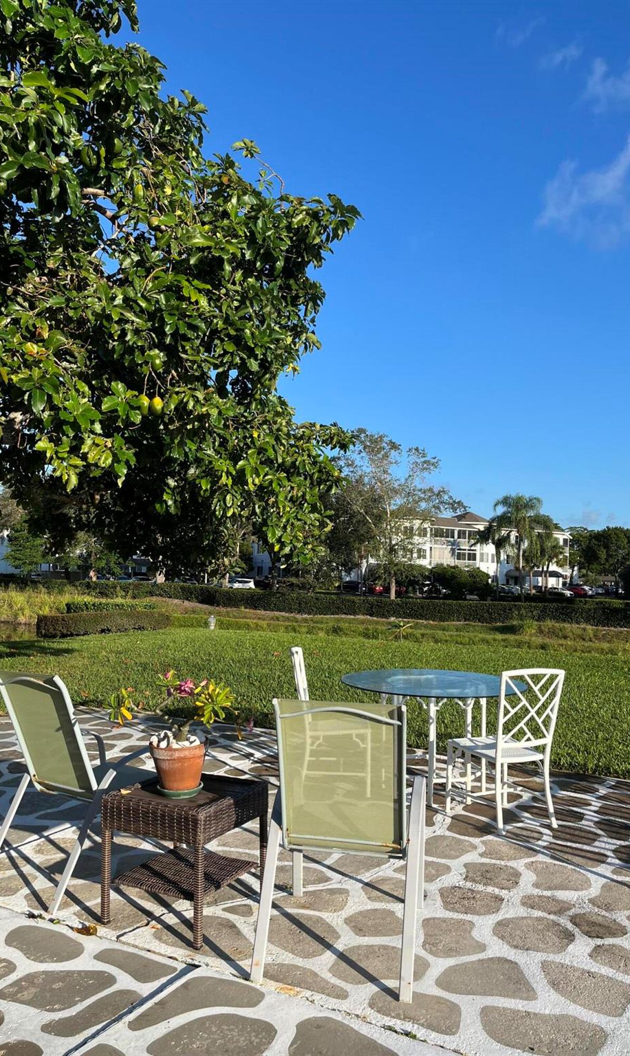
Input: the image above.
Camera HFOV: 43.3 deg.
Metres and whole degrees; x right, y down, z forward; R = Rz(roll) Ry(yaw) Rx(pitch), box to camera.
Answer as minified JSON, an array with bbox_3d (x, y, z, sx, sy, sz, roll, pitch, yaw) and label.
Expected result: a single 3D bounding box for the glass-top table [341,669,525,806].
[{"bbox_3d":[0.780,1.403,5.334,1.220,0.725,1.220,1,-3,0],"label":"glass-top table"}]

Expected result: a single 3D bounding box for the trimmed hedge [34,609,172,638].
[{"bbox_3d":[-5.562,2.482,20.900,0.800,0.620,4.100,-1,-4,44],"label":"trimmed hedge"}]

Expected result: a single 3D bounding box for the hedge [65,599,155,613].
[{"bbox_3d":[-7.828,3.081,29.879,3.700,0.680,0.850,3,-3,-37],"label":"hedge"}]

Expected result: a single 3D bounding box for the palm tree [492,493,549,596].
[{"bbox_3d":[17.643,1.837,68.009,4.900,9.600,4.900,1,-3,0],"label":"palm tree"}]

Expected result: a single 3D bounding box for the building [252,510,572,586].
[{"bbox_3d":[14.920,3.474,118.986,47.000,11.000,20.000,3,-3,-30],"label":"building"}]

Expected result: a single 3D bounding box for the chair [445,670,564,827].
[{"bbox_3d":[1.132,1.292,4.748,0.460,0.900,0.530,2,-3,-24],"label":"chair"}]

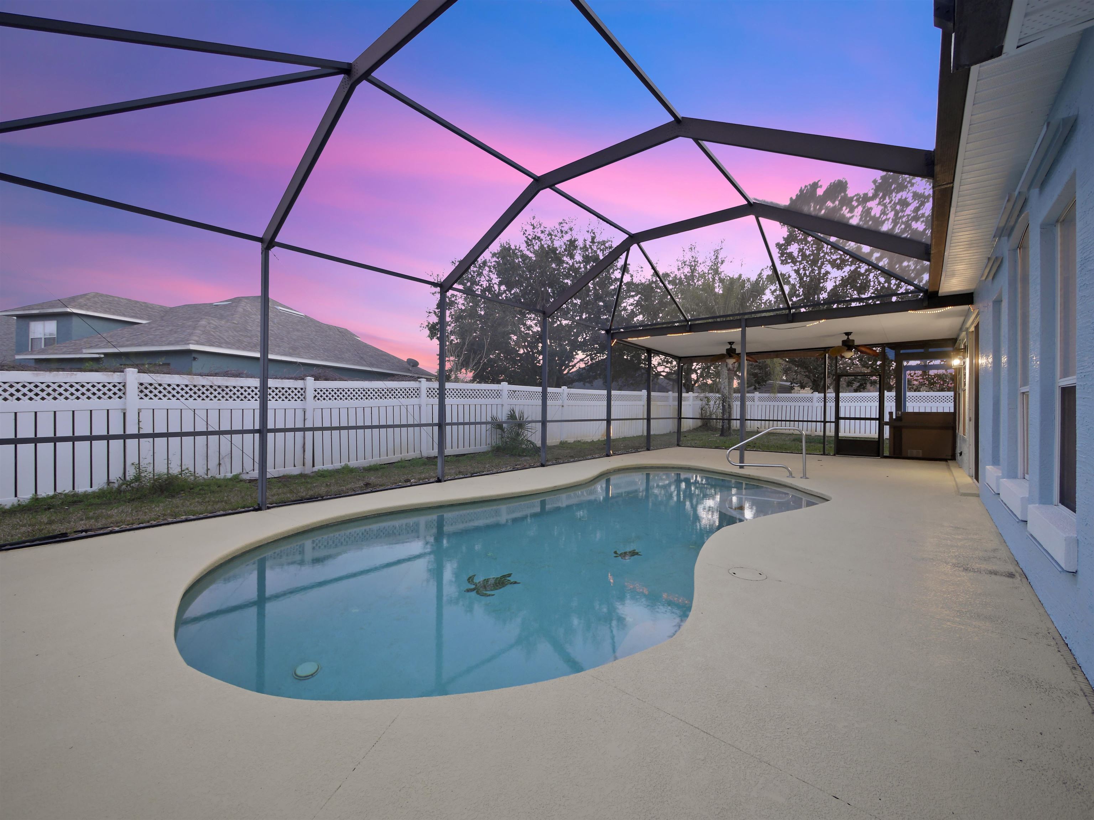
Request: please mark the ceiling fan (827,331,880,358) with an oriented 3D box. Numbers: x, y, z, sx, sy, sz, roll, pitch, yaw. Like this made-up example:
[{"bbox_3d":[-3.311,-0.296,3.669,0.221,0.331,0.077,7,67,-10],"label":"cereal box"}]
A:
[{"bbox_3d":[6.293,-1.353,9.228,1.170,0.540,1.170,0,0,41],"label":"ceiling fan"}]

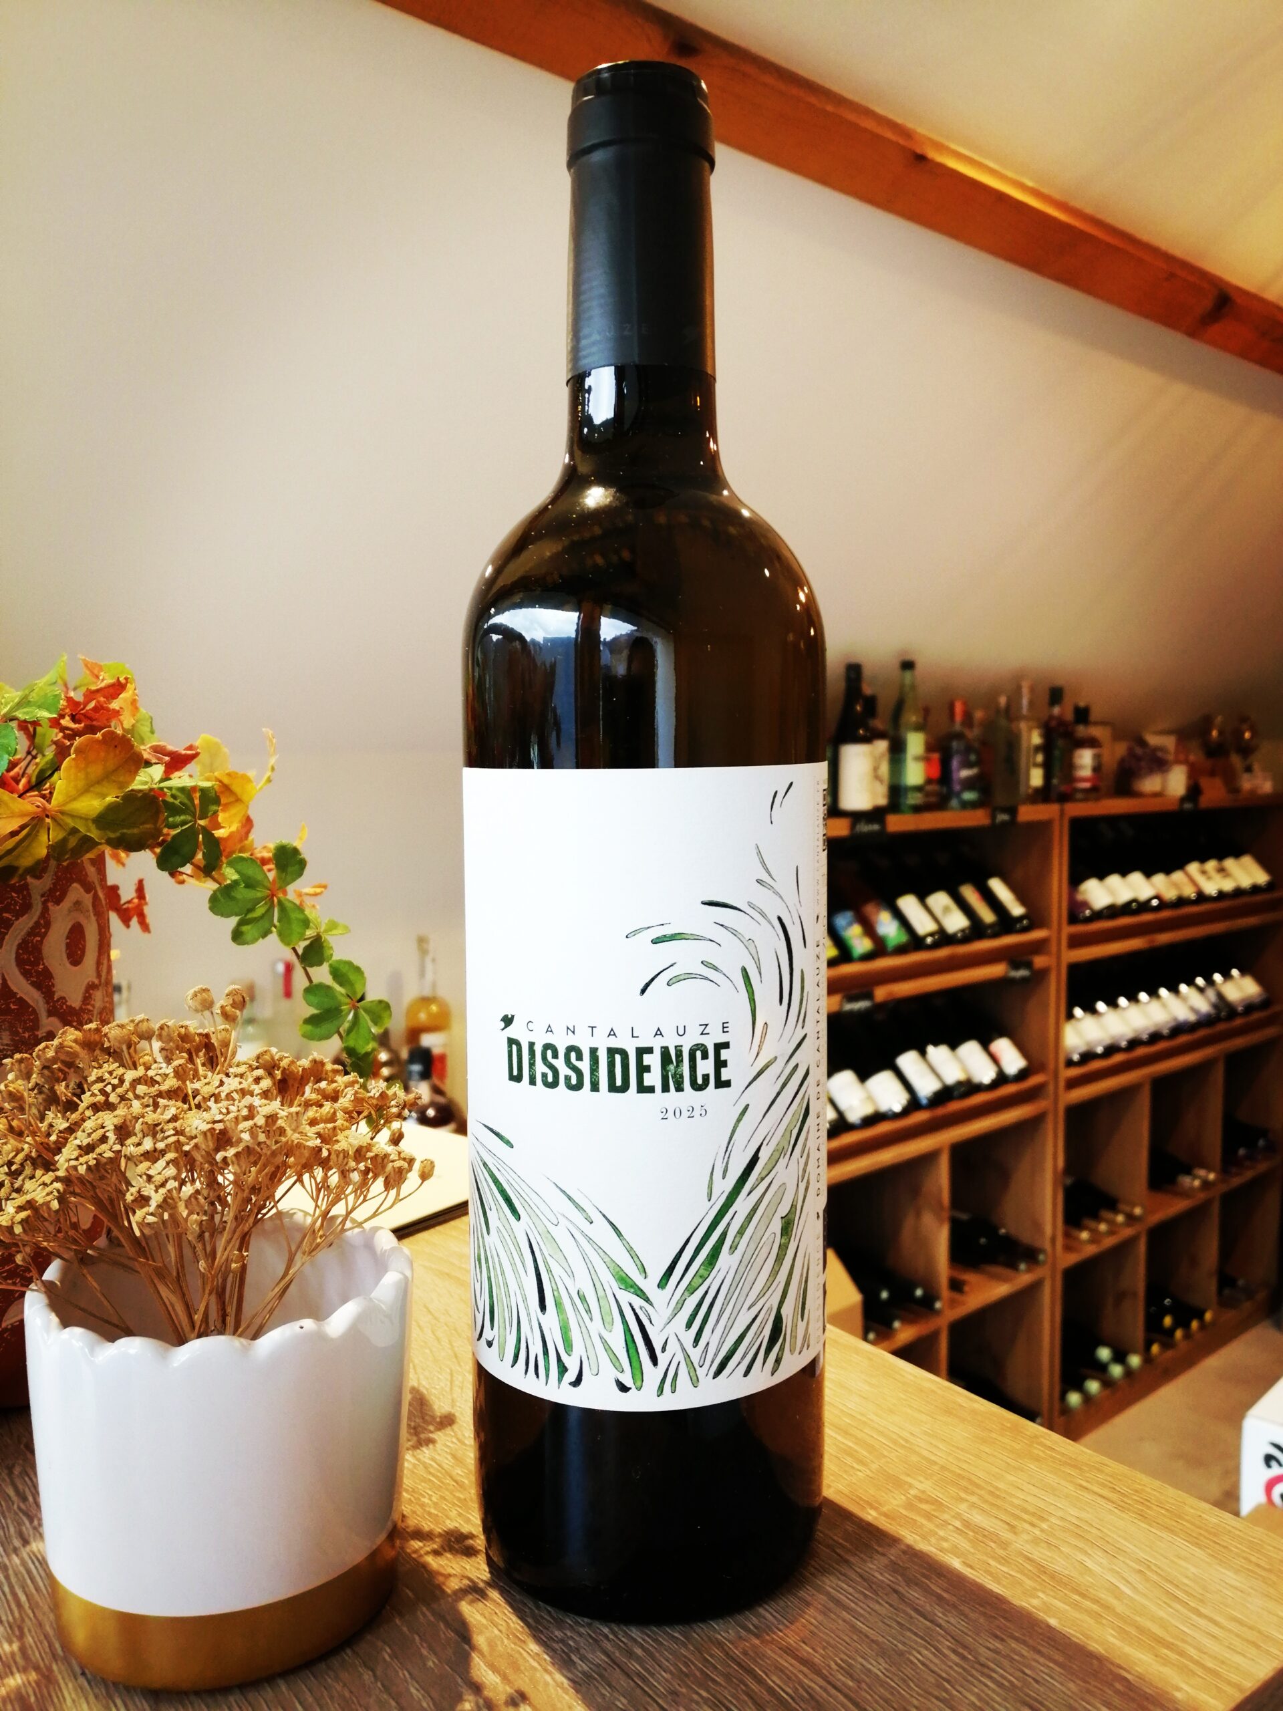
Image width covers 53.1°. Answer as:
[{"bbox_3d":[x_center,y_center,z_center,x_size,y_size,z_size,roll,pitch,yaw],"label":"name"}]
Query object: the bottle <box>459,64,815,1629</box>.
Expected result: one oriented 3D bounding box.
[{"bbox_3d":[0.001,-0.004,0.271,0.075,0.300,0.075,0,4,9],"label":"bottle"}]

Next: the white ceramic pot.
[{"bbox_3d":[-0.083,0.114,0.258,0.073,0.068,0.070,0,4,0],"label":"white ceramic pot"}]

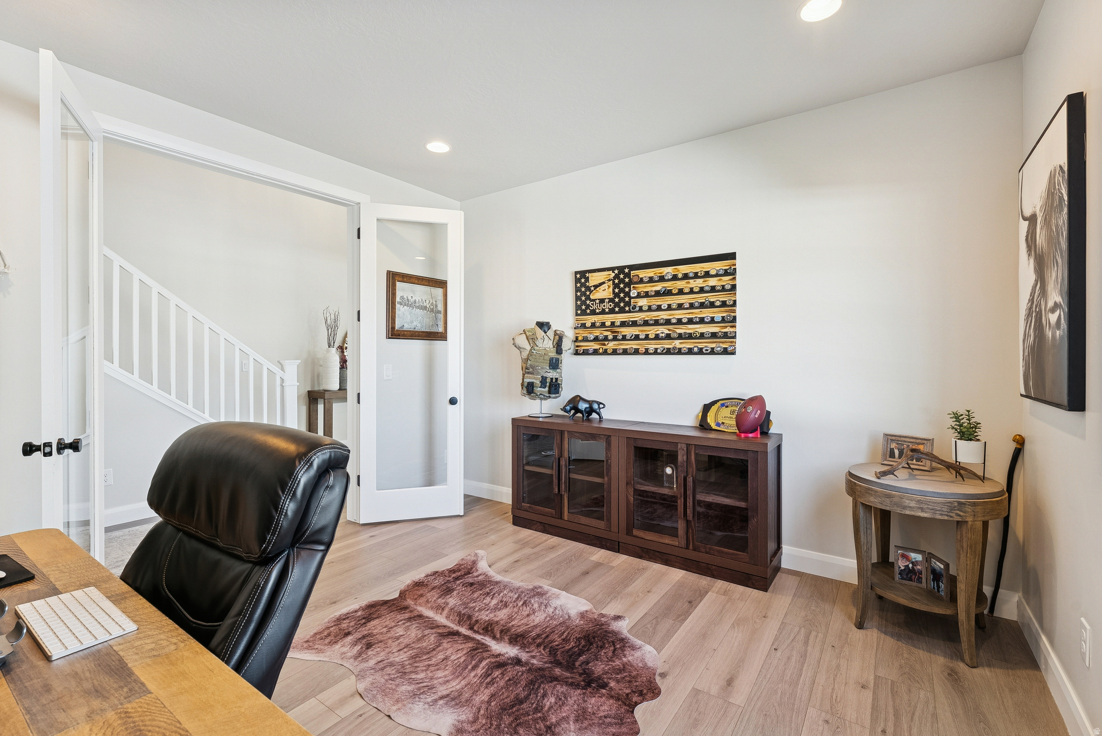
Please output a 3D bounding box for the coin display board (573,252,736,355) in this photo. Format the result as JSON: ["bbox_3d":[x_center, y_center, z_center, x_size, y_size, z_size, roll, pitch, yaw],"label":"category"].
[{"bbox_3d":[0.685,-0.421,3.296,1.245,0.670,0.040,0,1,35],"label":"coin display board"}]

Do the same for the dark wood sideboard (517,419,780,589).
[{"bbox_3d":[0.552,0.807,3.180,1.810,0.820,0.380,1,1,36],"label":"dark wood sideboard"}]

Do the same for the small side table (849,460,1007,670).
[{"bbox_3d":[1.764,0.885,2.187,0.595,0.706,0.595,0,1,35],"label":"small side table"}]

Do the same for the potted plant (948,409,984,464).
[{"bbox_3d":[2.001,0.330,2.218,0.123,0.257,0.123,0,1,36],"label":"potted plant"}]

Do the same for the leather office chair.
[{"bbox_3d":[-0.837,0.700,0.806,0.665,1.129,0.726,0,1,33],"label":"leather office chair"}]

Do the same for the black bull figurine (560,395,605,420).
[{"bbox_3d":[0.236,0.308,3.447,0.333,0.181,0.111,0,1,28],"label":"black bull figurine"}]

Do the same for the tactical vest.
[{"bbox_3d":[-0.067,-0.035,3.669,0.343,0.565,0.272,0,1,-9],"label":"tactical vest"}]

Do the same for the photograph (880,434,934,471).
[{"bbox_3d":[1.872,0.439,2.415,0.030,0.174,0.212,15,-9,-38],"label":"photograph"}]

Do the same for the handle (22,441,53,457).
[{"bbox_3d":[-2.021,0.320,1.804,0.076,0.062,0.062,0,1,-33],"label":"handle"}]

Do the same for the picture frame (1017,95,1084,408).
[{"bbox_3d":[1.865,-0.366,1.729,0.045,0.998,0.751,0,1,37],"label":"picture frame"}]

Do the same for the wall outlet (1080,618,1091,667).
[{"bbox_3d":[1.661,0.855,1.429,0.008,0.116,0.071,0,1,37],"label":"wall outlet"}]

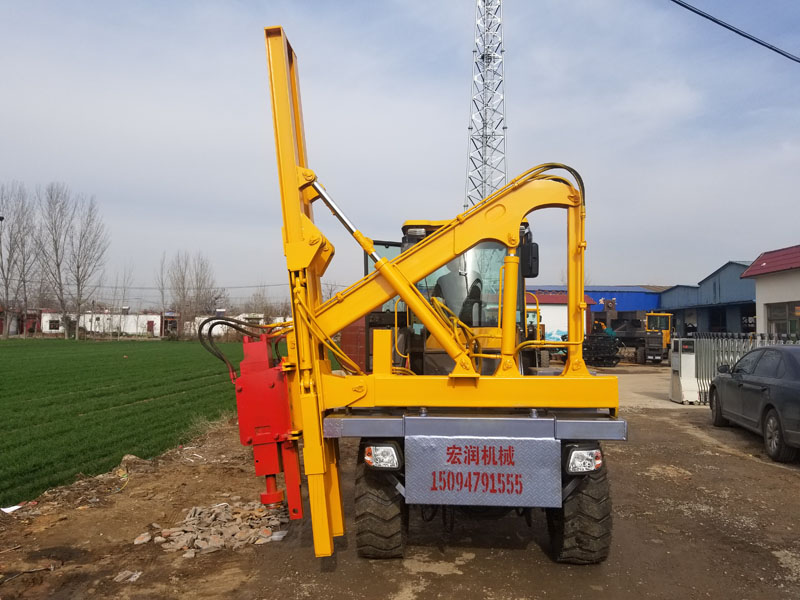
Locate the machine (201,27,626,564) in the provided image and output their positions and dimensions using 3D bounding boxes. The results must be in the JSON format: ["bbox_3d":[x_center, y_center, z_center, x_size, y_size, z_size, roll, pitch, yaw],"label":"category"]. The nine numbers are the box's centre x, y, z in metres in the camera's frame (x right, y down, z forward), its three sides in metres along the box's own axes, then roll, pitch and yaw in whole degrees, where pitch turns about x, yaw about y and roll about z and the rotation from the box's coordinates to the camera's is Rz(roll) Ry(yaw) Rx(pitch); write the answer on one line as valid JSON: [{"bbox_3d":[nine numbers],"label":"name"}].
[{"bbox_3d":[0.167,0.112,5.449,2.650,3.400,3.900,1,-3,1],"label":"machine"}]

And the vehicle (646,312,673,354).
[{"bbox_3d":[13.311,1.987,31.002,1.800,2.600,3.800,0,-3,18],"label":"vehicle"}]

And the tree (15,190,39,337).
[{"bbox_3d":[-32.811,-3.155,53.314,2.800,13.260,2.800,3,-3,-32],"label":"tree"}]

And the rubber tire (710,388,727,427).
[{"bbox_3d":[5.423,1.825,10.200,0.220,0.660,0.660,0,-3,15],"label":"rubber tire"}]

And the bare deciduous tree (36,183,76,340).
[{"bbox_3d":[-29.981,-3.507,53.332,3.500,14.000,3.500,3,-3,-29],"label":"bare deciduous tree"}]

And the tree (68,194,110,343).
[{"bbox_3d":[-27.523,-2.850,53.303,3.400,12.790,3.400,3,-3,-27],"label":"tree"}]

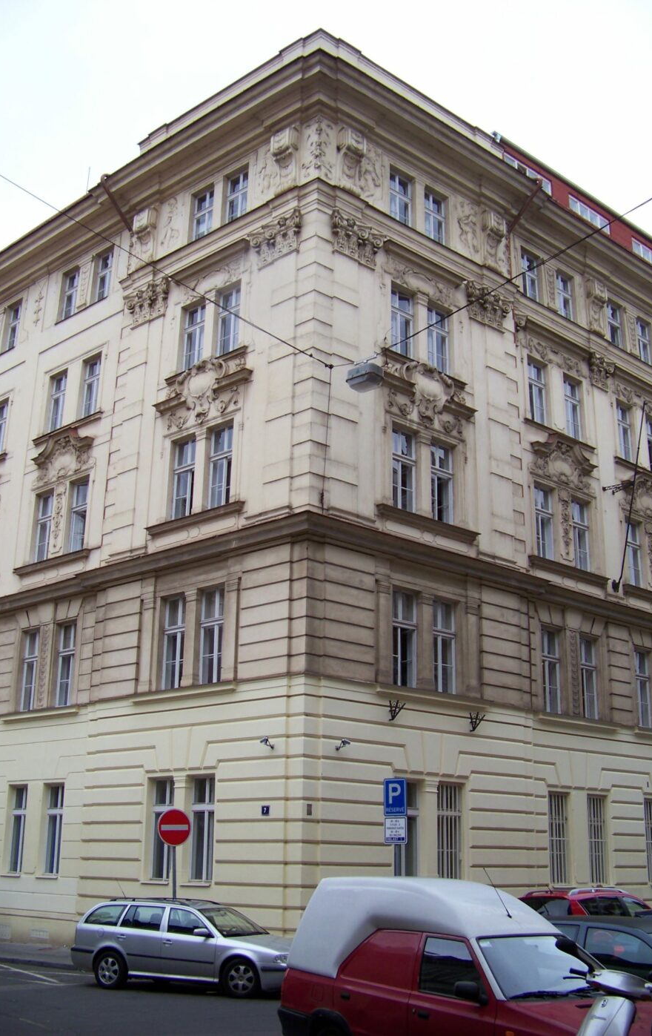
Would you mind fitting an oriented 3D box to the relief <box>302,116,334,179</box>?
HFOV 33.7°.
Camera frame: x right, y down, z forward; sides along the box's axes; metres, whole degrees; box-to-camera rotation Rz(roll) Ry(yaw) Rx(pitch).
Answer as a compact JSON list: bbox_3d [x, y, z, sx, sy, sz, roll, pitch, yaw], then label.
[{"bbox_3d":[-0.201,-9.065,26.569,0.817,1.786,0.474,1,-17,1],"label":"relief"}]

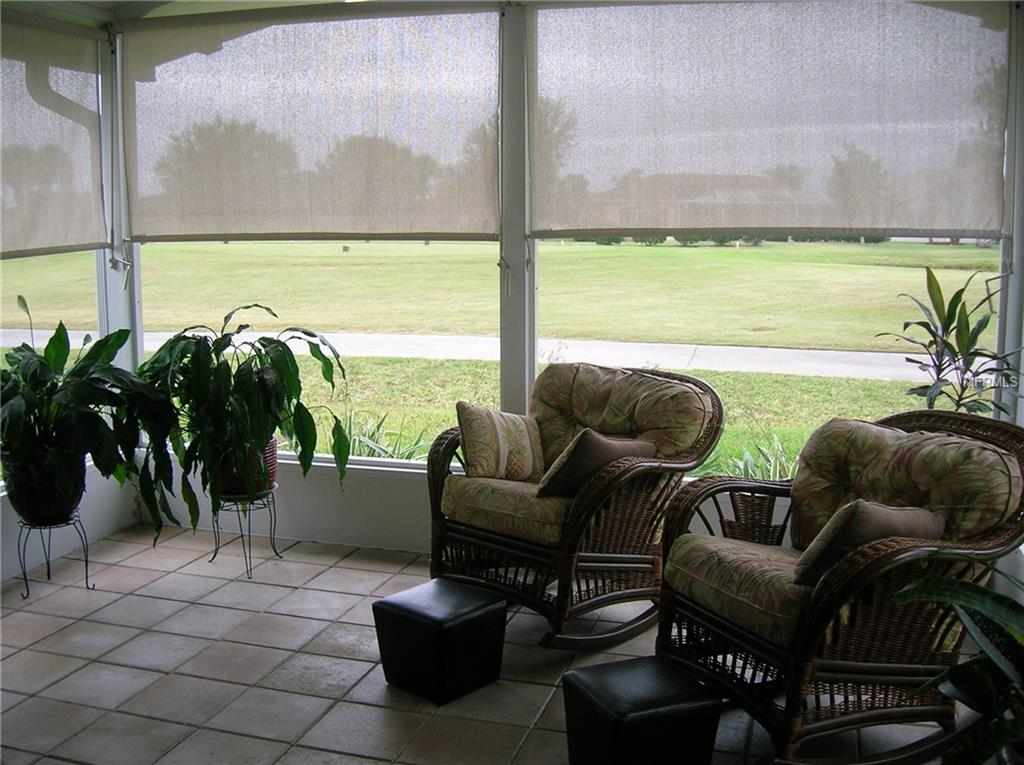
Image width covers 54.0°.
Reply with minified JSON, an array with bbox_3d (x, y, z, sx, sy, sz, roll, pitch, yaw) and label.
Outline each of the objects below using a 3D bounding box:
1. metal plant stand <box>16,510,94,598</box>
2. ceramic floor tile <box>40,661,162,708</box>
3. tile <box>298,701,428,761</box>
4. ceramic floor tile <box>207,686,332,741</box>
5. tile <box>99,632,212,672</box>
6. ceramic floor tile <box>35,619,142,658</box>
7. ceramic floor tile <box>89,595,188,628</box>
[{"bbox_3d":[-1.920,0.707,4.202,0.290,0.330,0.290,2,8,16],"label":"metal plant stand"},{"bbox_3d":[-1.301,0.970,3.200,0.295,0.010,0.295,3,7,15],"label":"ceramic floor tile"},{"bbox_3d":[-0.436,1.045,3.009,0.315,0.012,0.315,2,8,16],"label":"tile"},{"bbox_3d":[-0.720,1.008,3.041,0.295,0.010,0.295,3,7,15],"label":"ceramic floor tile"},{"bbox_3d":[-1.276,0.975,3.628,0.320,0.010,0.320,2,8,15],"label":"tile"},{"bbox_3d":[-1.514,0.919,3.574,0.295,0.010,0.295,3,7,15],"label":"ceramic floor tile"},{"bbox_3d":[-1.478,0.914,3.977,0.315,0.012,0.315,2,8,16],"label":"ceramic floor tile"}]

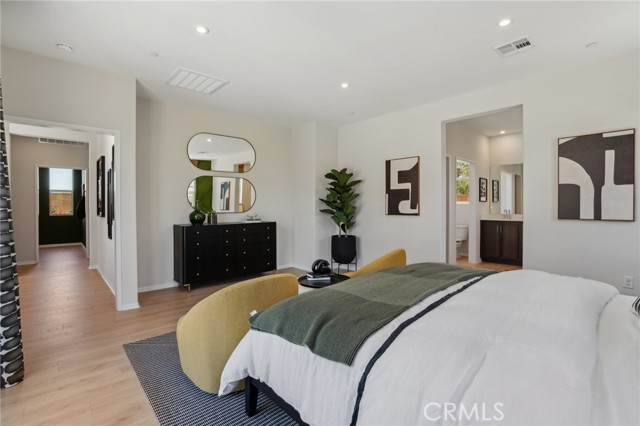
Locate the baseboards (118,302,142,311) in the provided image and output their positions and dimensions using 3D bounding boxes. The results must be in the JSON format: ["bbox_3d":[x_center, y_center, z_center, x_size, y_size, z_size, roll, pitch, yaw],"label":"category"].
[{"bbox_3d":[-2.262,1.100,3.379,0.219,0.091,0.016,-1,2,-39],"label":"baseboards"}]

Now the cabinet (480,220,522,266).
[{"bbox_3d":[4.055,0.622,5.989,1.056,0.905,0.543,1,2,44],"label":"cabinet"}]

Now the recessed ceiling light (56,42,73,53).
[{"bbox_3d":[-2.410,-1.566,2.684,0.136,0.040,0.136,-1,2,-39],"label":"recessed ceiling light"}]

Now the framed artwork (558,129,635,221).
[{"bbox_3d":[2.907,-0.376,3.016,0.574,0.915,0.040,1,2,44],"label":"framed artwork"}]

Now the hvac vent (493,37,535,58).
[{"bbox_3d":[1.860,-1.579,2.722,0.282,0.030,0.225,1,2,44],"label":"hvac vent"}]

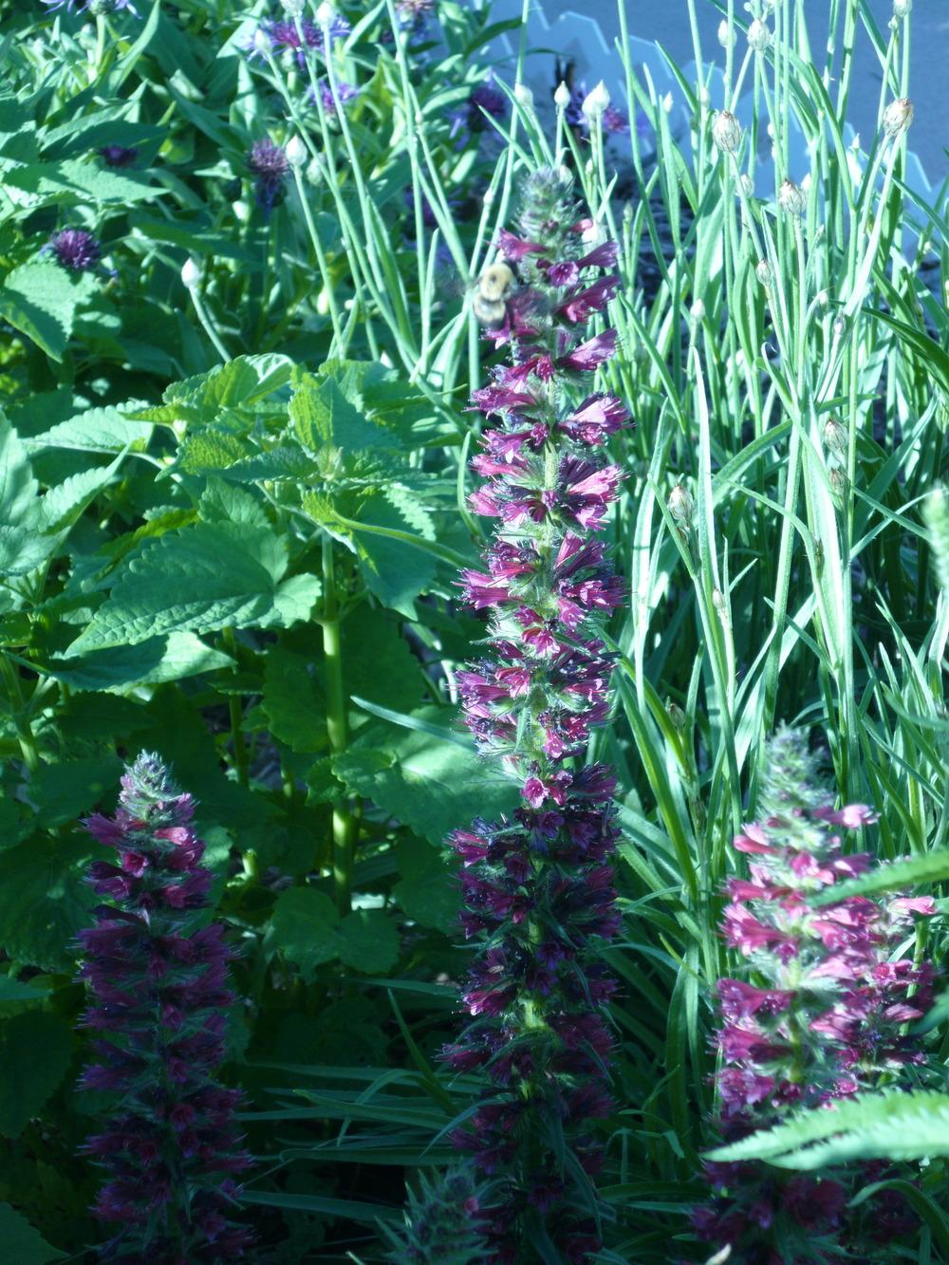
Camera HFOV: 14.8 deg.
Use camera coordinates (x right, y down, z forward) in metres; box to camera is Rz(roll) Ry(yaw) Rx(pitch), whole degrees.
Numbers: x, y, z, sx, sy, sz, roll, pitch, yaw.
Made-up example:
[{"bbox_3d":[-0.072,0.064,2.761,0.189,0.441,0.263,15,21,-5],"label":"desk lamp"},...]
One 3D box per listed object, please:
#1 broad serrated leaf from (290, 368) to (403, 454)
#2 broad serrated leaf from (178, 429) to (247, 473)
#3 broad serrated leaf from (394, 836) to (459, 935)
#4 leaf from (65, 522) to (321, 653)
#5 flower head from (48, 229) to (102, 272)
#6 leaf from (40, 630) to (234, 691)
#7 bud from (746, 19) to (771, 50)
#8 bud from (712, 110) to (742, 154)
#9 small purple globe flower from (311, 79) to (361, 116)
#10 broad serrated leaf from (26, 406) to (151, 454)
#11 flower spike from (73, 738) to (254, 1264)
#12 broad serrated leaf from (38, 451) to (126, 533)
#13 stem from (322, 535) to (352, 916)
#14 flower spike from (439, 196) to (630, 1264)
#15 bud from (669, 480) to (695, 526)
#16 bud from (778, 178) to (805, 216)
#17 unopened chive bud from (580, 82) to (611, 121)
[{"bbox_3d":[-0.037,-0.065,1.070,0.034,0.014,0.031,0,67,0],"label":"broad serrated leaf"},{"bbox_3d":[-0.073,-0.050,1.020,0.023,0.011,0.018,0,20,0],"label":"broad serrated leaf"},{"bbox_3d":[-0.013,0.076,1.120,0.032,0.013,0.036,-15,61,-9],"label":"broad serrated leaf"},{"bbox_3d":[-0.080,-0.012,1.030,0.072,0.014,0.045,-16,39,-12],"label":"leaf"},{"bbox_3d":[-0.148,-0.141,1.350,0.020,0.016,0.020,0,20,0],"label":"flower head"},{"bbox_3d":[-0.098,0.009,1.060,0.055,0.012,0.036,-1,30,-1],"label":"leaf"},{"bbox_3d":[0.101,-0.213,1.300,0.008,0.012,0.008,0,22,0],"label":"bud"},{"bbox_3d":[0.080,-0.158,1.150,0.009,0.013,0.009,0,20,0],"label":"bud"},{"bbox_3d":[-0.059,-0.227,1.550,0.020,0.016,0.021,0,22,0],"label":"small purple globe flower"},{"bbox_3d":[-0.116,-0.061,1.100,0.042,0.012,0.024,-1,28,-8],"label":"broad serrated leaf"},{"bbox_3d":[-0.079,0.108,0.956,0.041,0.170,0.041,-2,25,1],"label":"flower spike"},{"bbox_3d":[-0.112,-0.040,1.040,0.033,0.010,0.022,-35,37,0],"label":"broad serrated leaf"},{"bbox_3d":[-0.041,0.028,1.090,0.005,0.125,0.005,-2,22,1],"label":"stem"},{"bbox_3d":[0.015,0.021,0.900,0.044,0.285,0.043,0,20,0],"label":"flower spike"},{"bbox_3d":[0.073,-0.046,1.300,0.009,0.016,0.009,-13,21,5],"label":"bud"},{"bbox_3d":[0.108,-0.149,1.250,0.009,0.012,0.009,-12,18,6],"label":"bud"},{"bbox_3d":[0.038,-0.167,1.150,0.009,0.013,0.009,0,20,0],"label":"unopened chive bud"}]

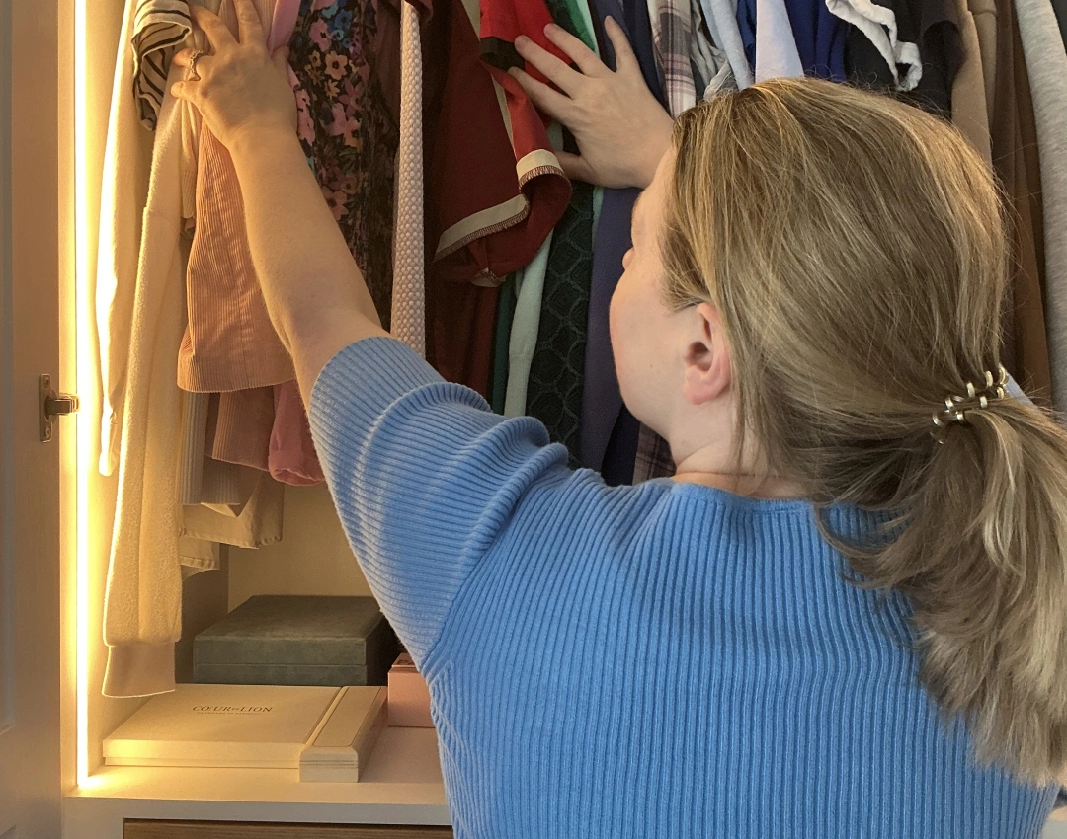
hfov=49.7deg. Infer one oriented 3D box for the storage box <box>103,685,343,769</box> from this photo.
[{"bbox_3d":[-0.342,0.347,1.309,0.214,0.026,0.211,1,3,1],"label":"storage box"}]

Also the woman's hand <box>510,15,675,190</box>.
[{"bbox_3d":[0.054,-0.296,1.065,0.180,0.138,0.060,38,0,18],"label":"woman's hand"}]

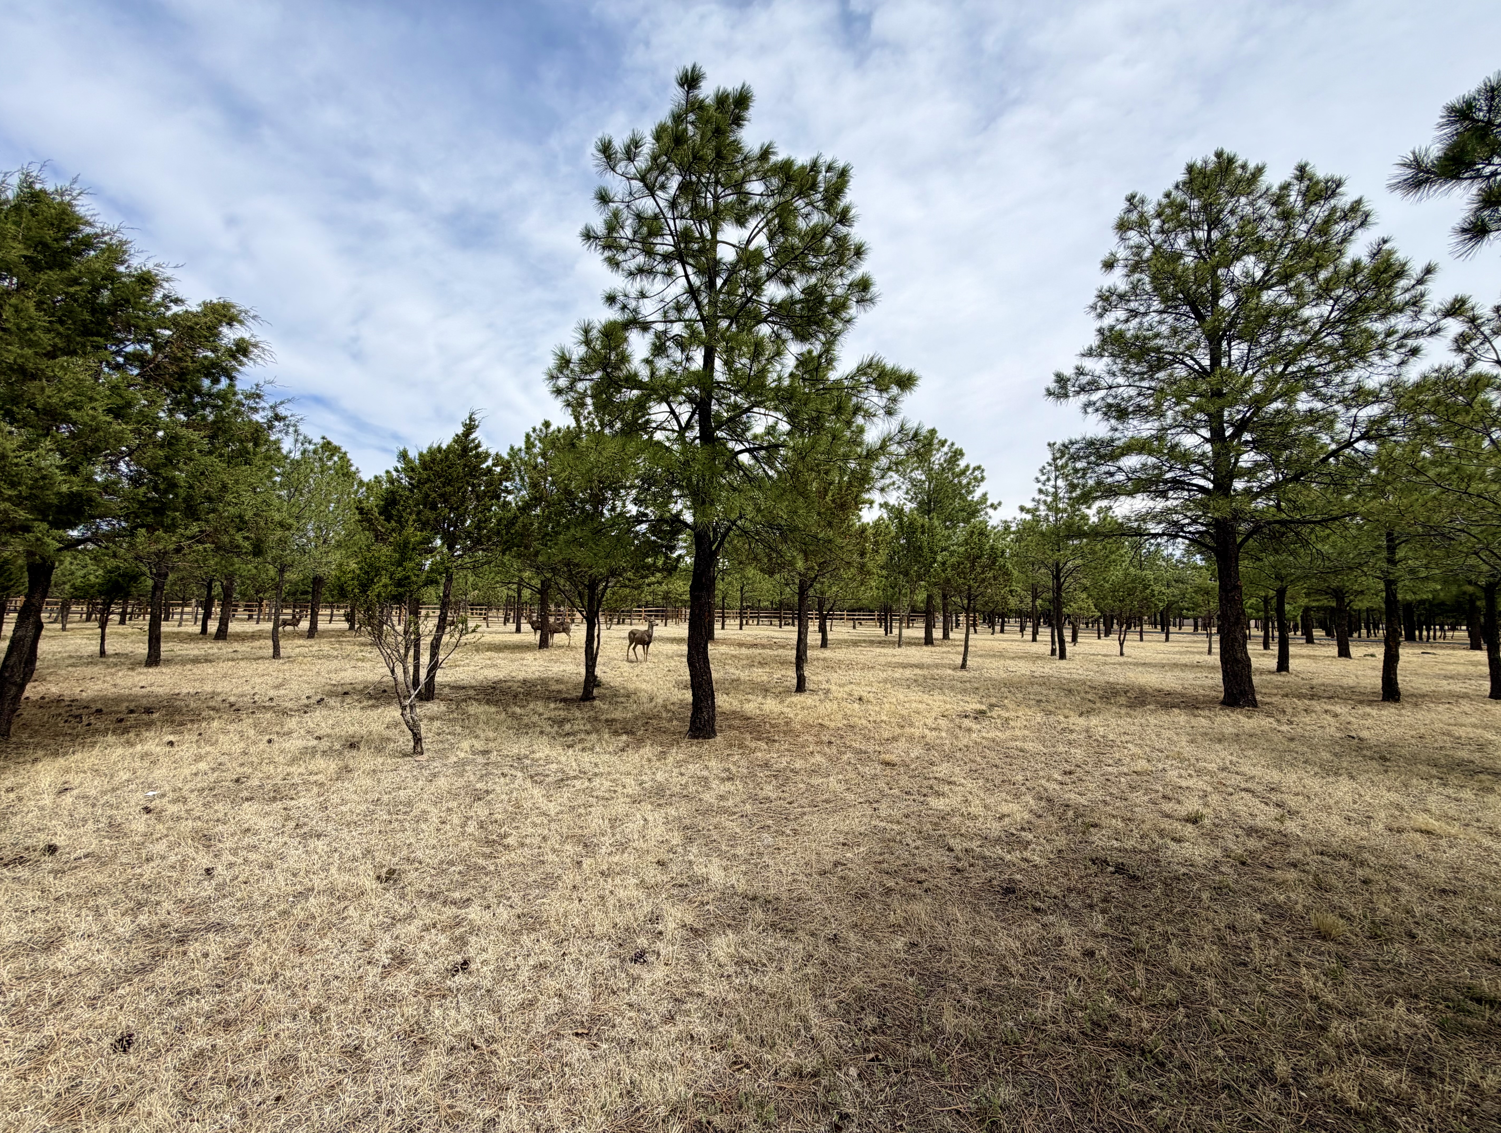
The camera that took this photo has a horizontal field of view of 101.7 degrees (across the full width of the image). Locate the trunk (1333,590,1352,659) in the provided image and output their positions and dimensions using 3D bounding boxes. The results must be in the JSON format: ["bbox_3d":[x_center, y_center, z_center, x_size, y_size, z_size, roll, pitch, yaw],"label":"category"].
[{"bbox_3d":[21.946,2.150,22.721,0.437,2.499,0.390,-3,-5,44],"label":"trunk"}]

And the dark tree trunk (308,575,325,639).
[{"bbox_3d":[-19.613,1.781,27.592,0.540,2.872,0.450,3,-4,-35],"label":"dark tree trunk"}]

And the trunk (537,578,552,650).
[{"bbox_3d":[-7.443,1.680,22.082,0.440,2.552,0.380,2,-4,-18],"label":"trunk"}]

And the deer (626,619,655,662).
[{"bbox_3d":[-3.167,2.140,17.809,1.050,1.280,0.400,-1,-4,26],"label":"deer"}]

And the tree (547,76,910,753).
[{"bbox_3d":[-0.244,-2.287,7.883,4.611,8.835,4.380,1,-4,-2],"label":"tree"}]

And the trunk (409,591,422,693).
[{"bbox_3d":[-6.001,1.339,10.958,0.210,1.810,0.190,3,-4,-28],"label":"trunk"}]

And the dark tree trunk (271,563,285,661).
[{"bbox_3d":[-13.223,1.245,17.225,0.271,2.663,0.221,4,-5,-37],"label":"dark tree trunk"}]

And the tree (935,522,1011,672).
[{"bbox_3d":[5.913,0.742,16.326,1.850,3.939,1.850,-1,-4,20],"label":"tree"}]

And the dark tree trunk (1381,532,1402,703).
[{"bbox_3d":[11.641,0.897,11.098,0.270,3.077,0.280,4,-5,-44],"label":"dark tree trunk"}]

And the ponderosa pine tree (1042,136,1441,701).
[{"bbox_3d":[8.628,-2.680,11.139,5.500,10.252,5.500,-2,-5,38],"label":"ponderosa pine tree"}]

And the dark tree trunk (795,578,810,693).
[{"bbox_3d":[1.010,1.319,11.790,0.255,2.161,0.228,0,-4,5],"label":"dark tree trunk"}]

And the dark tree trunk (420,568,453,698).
[{"bbox_3d":[-5.173,1.130,10.186,0.350,2.165,0.252,3,-4,-27],"label":"dark tree trunk"}]

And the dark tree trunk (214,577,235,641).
[{"bbox_3d":[-21.646,1.707,25.259,0.561,2.588,0.490,4,-5,-41],"label":"dark tree trunk"}]

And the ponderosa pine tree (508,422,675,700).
[{"bbox_3d":[-2.669,-0.127,10.553,2.900,4.786,2.900,2,-4,-15],"label":"ponderosa pine tree"}]

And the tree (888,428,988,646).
[{"bbox_3d":[8.388,-1.401,27.312,4.500,9.759,4.500,0,-4,17],"label":"tree"}]

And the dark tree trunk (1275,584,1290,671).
[{"bbox_3d":[14.695,1.729,16.930,0.288,2.380,0.266,-3,-5,41],"label":"dark tree trunk"}]

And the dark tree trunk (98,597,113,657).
[{"bbox_3d":[-18.213,1.680,17.253,0.250,1.659,0.300,-3,-5,44],"label":"dark tree trunk"}]

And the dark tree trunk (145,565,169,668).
[{"bbox_3d":[-14.393,1.210,14.925,0.346,2.396,0.300,4,-5,-44],"label":"dark tree trunk"}]

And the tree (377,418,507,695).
[{"bbox_3d":[-5.240,-0.206,10.354,1.980,4.815,1.881,2,-4,-27],"label":"tree"}]

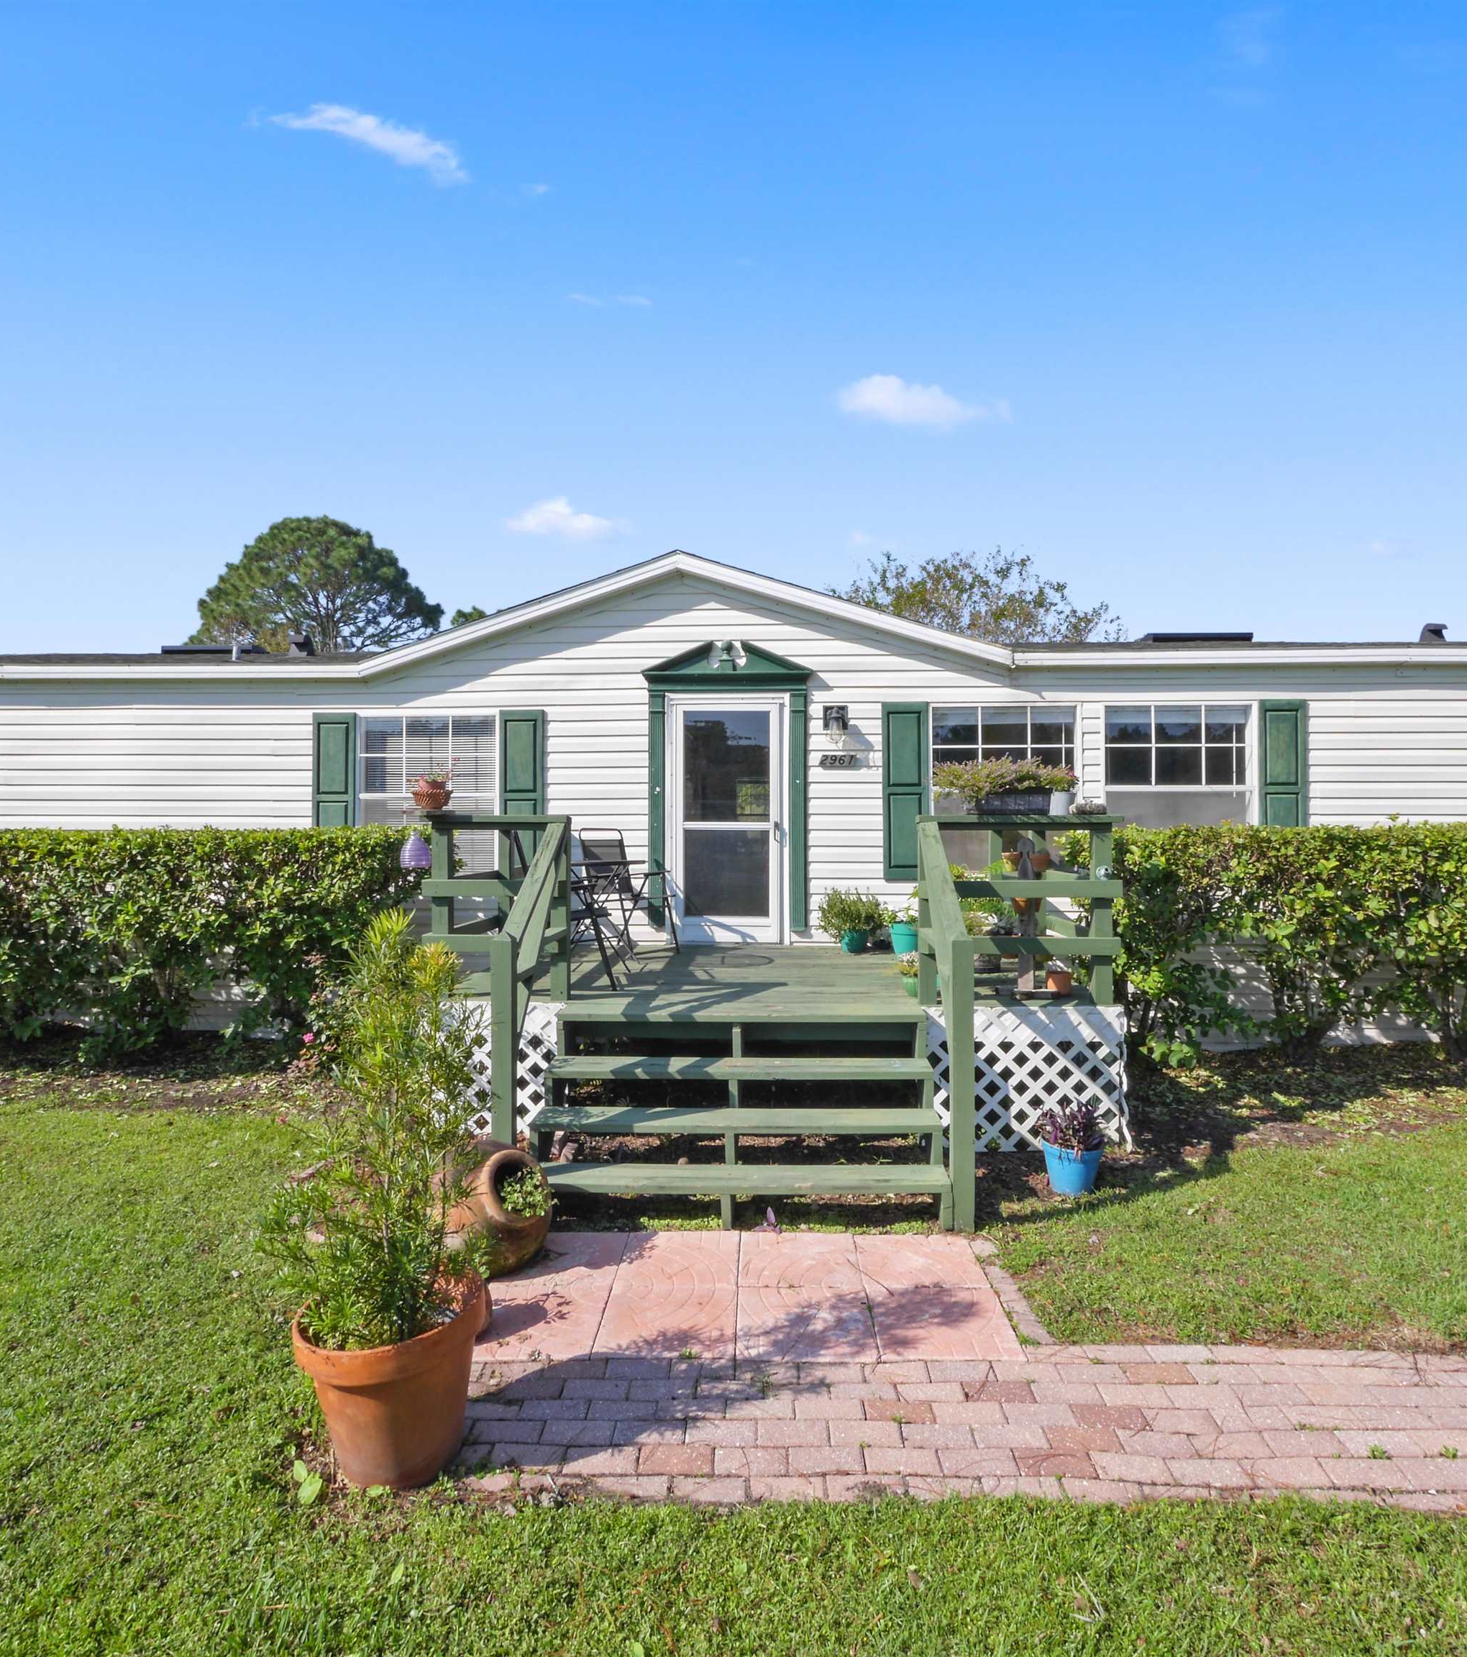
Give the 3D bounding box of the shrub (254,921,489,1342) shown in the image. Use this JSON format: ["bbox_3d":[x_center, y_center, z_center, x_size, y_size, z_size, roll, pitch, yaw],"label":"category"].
[{"bbox_3d":[-0.957,0.755,2.370,0.600,1.090,0.570,0,-1,0],"label":"shrub"}]

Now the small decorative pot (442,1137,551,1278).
[{"bbox_3d":[-0.940,1.452,3.385,0.500,0.480,0.480,-37,0,26],"label":"small decorative pot"}]

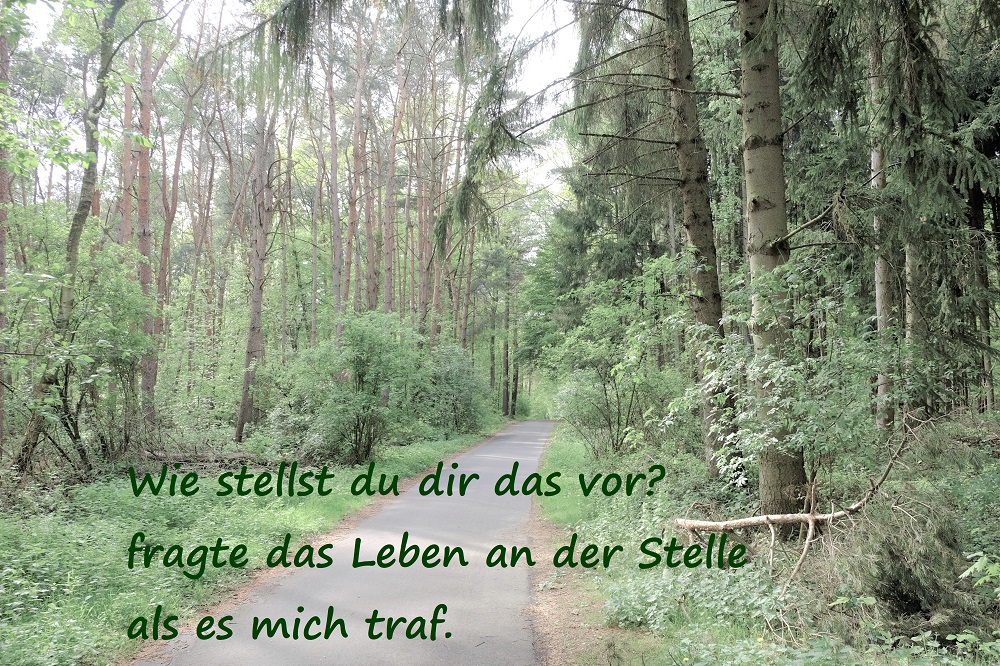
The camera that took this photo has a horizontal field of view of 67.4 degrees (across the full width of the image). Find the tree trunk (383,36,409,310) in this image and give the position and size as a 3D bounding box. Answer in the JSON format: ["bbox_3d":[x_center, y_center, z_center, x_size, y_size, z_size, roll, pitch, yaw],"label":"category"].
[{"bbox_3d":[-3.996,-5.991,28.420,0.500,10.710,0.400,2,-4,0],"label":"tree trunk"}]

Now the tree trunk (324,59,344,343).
[{"bbox_3d":[-6.523,-5.270,29.447,0.420,11.400,0.360,-3,-4,0],"label":"tree trunk"}]

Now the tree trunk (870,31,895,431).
[{"bbox_3d":[10.873,-3.041,21.457,0.480,11.640,0.420,1,-4,0],"label":"tree trunk"}]

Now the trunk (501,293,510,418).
[{"bbox_3d":[0.363,1.336,45.289,0.400,7.380,0.380,1,-5,0],"label":"trunk"}]

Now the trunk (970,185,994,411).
[{"bbox_3d":[17.583,-1.343,27.325,0.420,8.300,0.380,-1,-4,0],"label":"trunk"}]

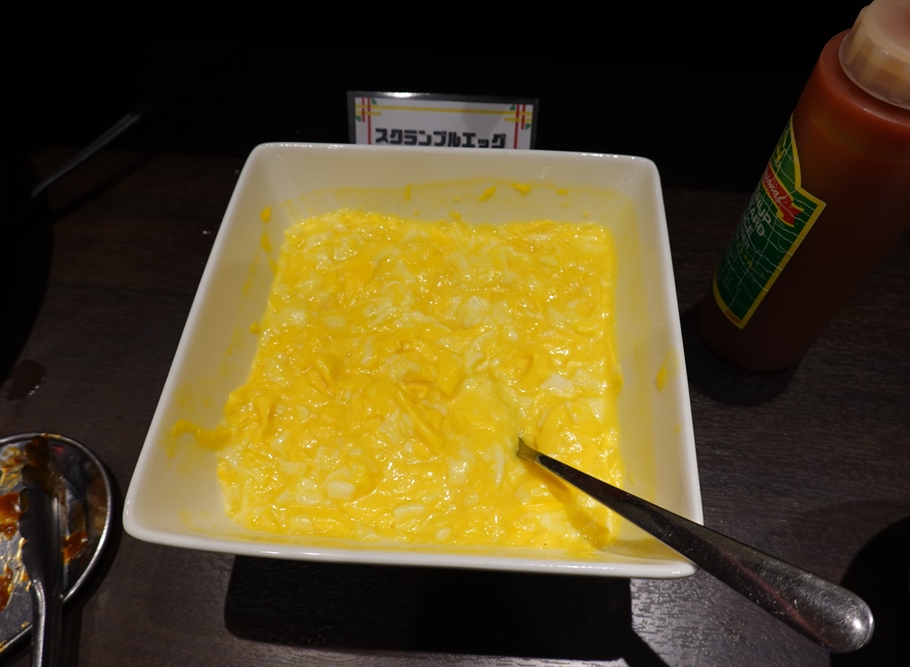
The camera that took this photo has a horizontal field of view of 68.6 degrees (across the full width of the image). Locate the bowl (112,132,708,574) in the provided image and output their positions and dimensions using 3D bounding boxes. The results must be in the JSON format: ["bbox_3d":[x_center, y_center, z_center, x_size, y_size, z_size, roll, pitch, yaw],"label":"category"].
[{"bbox_3d":[-0.010,0.015,0.344,0.224,0.084,0.224,3,56,3],"label":"bowl"}]

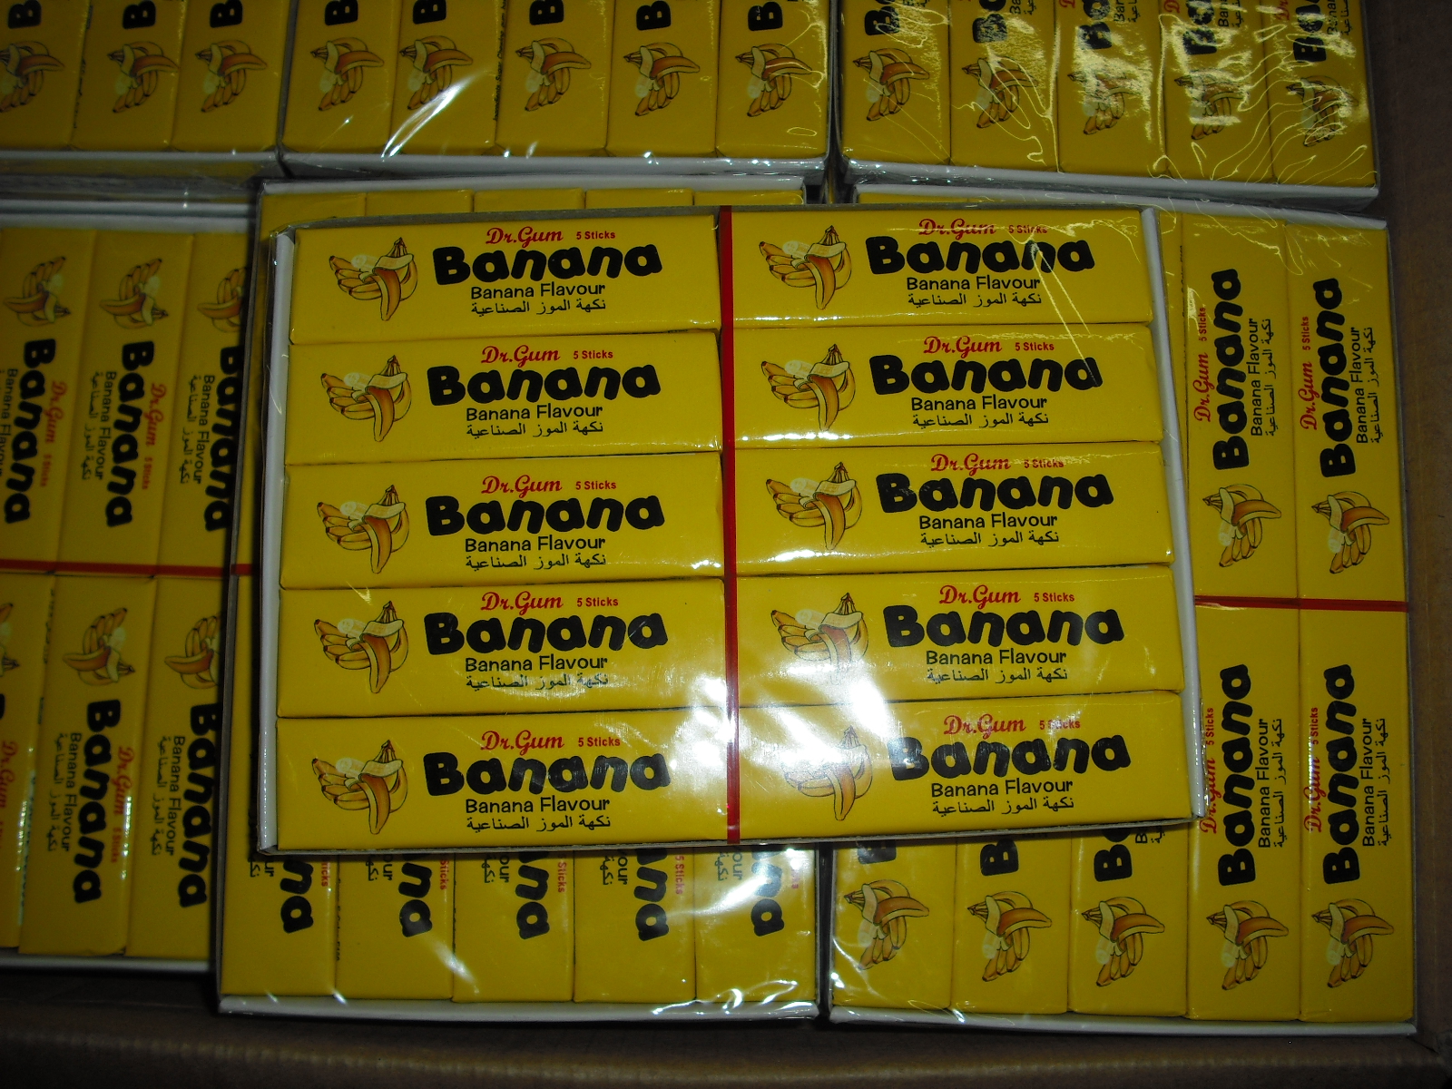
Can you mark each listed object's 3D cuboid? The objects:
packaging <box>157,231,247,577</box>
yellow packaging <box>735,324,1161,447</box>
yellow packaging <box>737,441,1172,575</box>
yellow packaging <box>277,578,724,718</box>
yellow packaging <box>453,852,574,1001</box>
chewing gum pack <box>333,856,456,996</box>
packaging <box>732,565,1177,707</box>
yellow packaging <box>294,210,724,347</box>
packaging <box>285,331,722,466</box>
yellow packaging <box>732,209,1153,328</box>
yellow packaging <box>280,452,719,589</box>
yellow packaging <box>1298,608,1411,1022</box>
[{"bbox_3d":[-0.104,-0.028,0.335,0.021,0.011,0.074,1,78,0],"label":"packaging"},{"bbox_3d":[0.037,-0.026,0.274,0.073,0.011,0.021,-1,79,-1],"label":"yellow packaging"},{"bbox_3d":[0.038,-0.005,0.273,0.074,0.011,0.021,-2,78,0],"label":"yellow packaging"},{"bbox_3d":[-0.037,0.018,0.265,0.073,0.011,0.021,-1,79,-1],"label":"yellow packaging"},{"bbox_3d":[-0.035,0.042,0.283,0.021,0.011,0.074,-1,78,0],"label":"yellow packaging"},{"bbox_3d":[-0.058,0.044,0.286,0.021,0.011,0.073,0,79,-1],"label":"chewing gum pack"},{"bbox_3d":[0.039,0.016,0.266,0.073,0.011,0.021,-1,79,-1],"label":"packaging"},{"bbox_3d":[-0.039,-0.045,0.282,0.074,0.011,0.021,-2,78,0],"label":"yellow packaging"},{"bbox_3d":[-0.038,-0.024,0.273,0.073,0.011,0.021,-1,79,-1],"label":"packaging"},{"bbox_3d":[0.037,-0.047,0.283,0.074,0.011,0.021,-2,78,0],"label":"yellow packaging"},{"bbox_3d":[-0.038,-0.003,0.273,0.074,0.011,0.021,-2,78,0],"label":"yellow packaging"},{"bbox_3d":[0.115,0.050,0.295,0.021,0.011,0.074,3,79,0],"label":"yellow packaging"}]

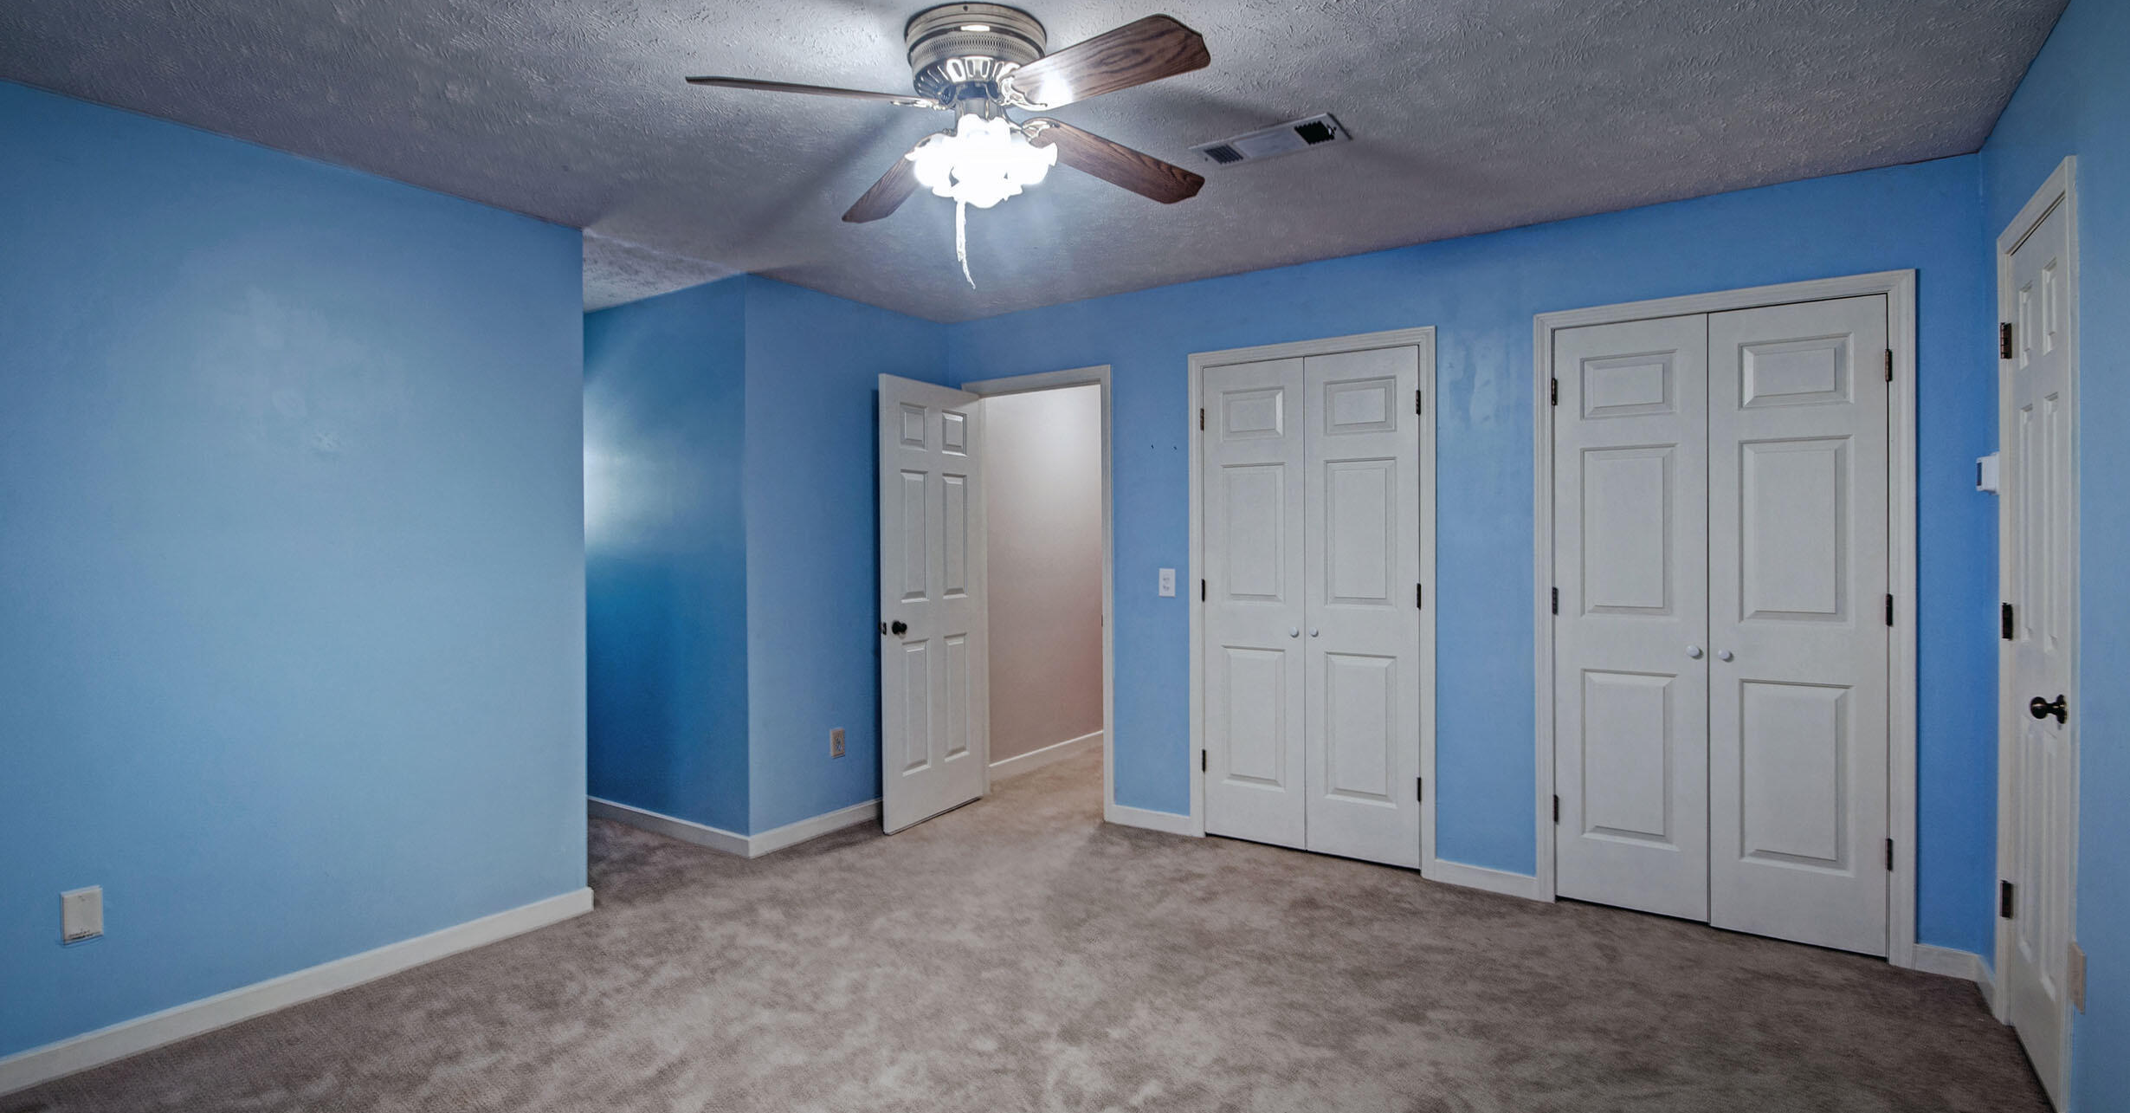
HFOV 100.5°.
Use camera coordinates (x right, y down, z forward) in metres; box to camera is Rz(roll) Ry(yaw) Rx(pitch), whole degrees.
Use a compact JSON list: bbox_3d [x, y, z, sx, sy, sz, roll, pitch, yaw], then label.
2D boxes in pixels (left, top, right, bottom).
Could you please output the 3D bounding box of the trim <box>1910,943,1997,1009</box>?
[{"bbox_3d":[2.571,1.207,2.552,0.152,0.083,0.283,0,0,35],"label":"trim"}]

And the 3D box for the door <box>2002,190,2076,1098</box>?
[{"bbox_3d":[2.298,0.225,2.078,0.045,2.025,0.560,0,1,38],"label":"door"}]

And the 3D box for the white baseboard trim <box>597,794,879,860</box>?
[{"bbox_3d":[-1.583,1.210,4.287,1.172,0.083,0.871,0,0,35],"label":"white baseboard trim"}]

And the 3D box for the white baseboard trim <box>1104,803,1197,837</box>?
[{"bbox_3d":[0.397,1.203,4.035,0.447,0.085,0.020,0,0,31],"label":"white baseboard trim"}]

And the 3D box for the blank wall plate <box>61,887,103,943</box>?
[{"bbox_3d":[-2.470,0.905,2.228,0.010,0.120,0.072,0,1,38],"label":"blank wall plate"}]

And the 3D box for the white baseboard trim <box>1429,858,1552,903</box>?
[{"bbox_3d":[1.576,1.204,3.316,0.406,0.085,0.020,0,0,31],"label":"white baseboard trim"}]

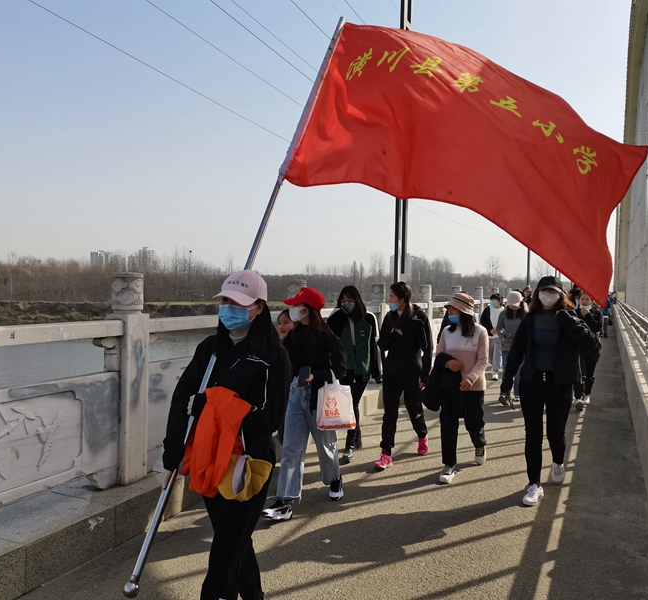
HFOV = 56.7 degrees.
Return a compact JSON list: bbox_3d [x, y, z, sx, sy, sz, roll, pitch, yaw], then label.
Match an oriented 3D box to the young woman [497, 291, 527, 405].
[{"bbox_3d":[2.688,0.676,8.500,0.490,1.610,0.470,1,1,25],"label":"young woman"}]

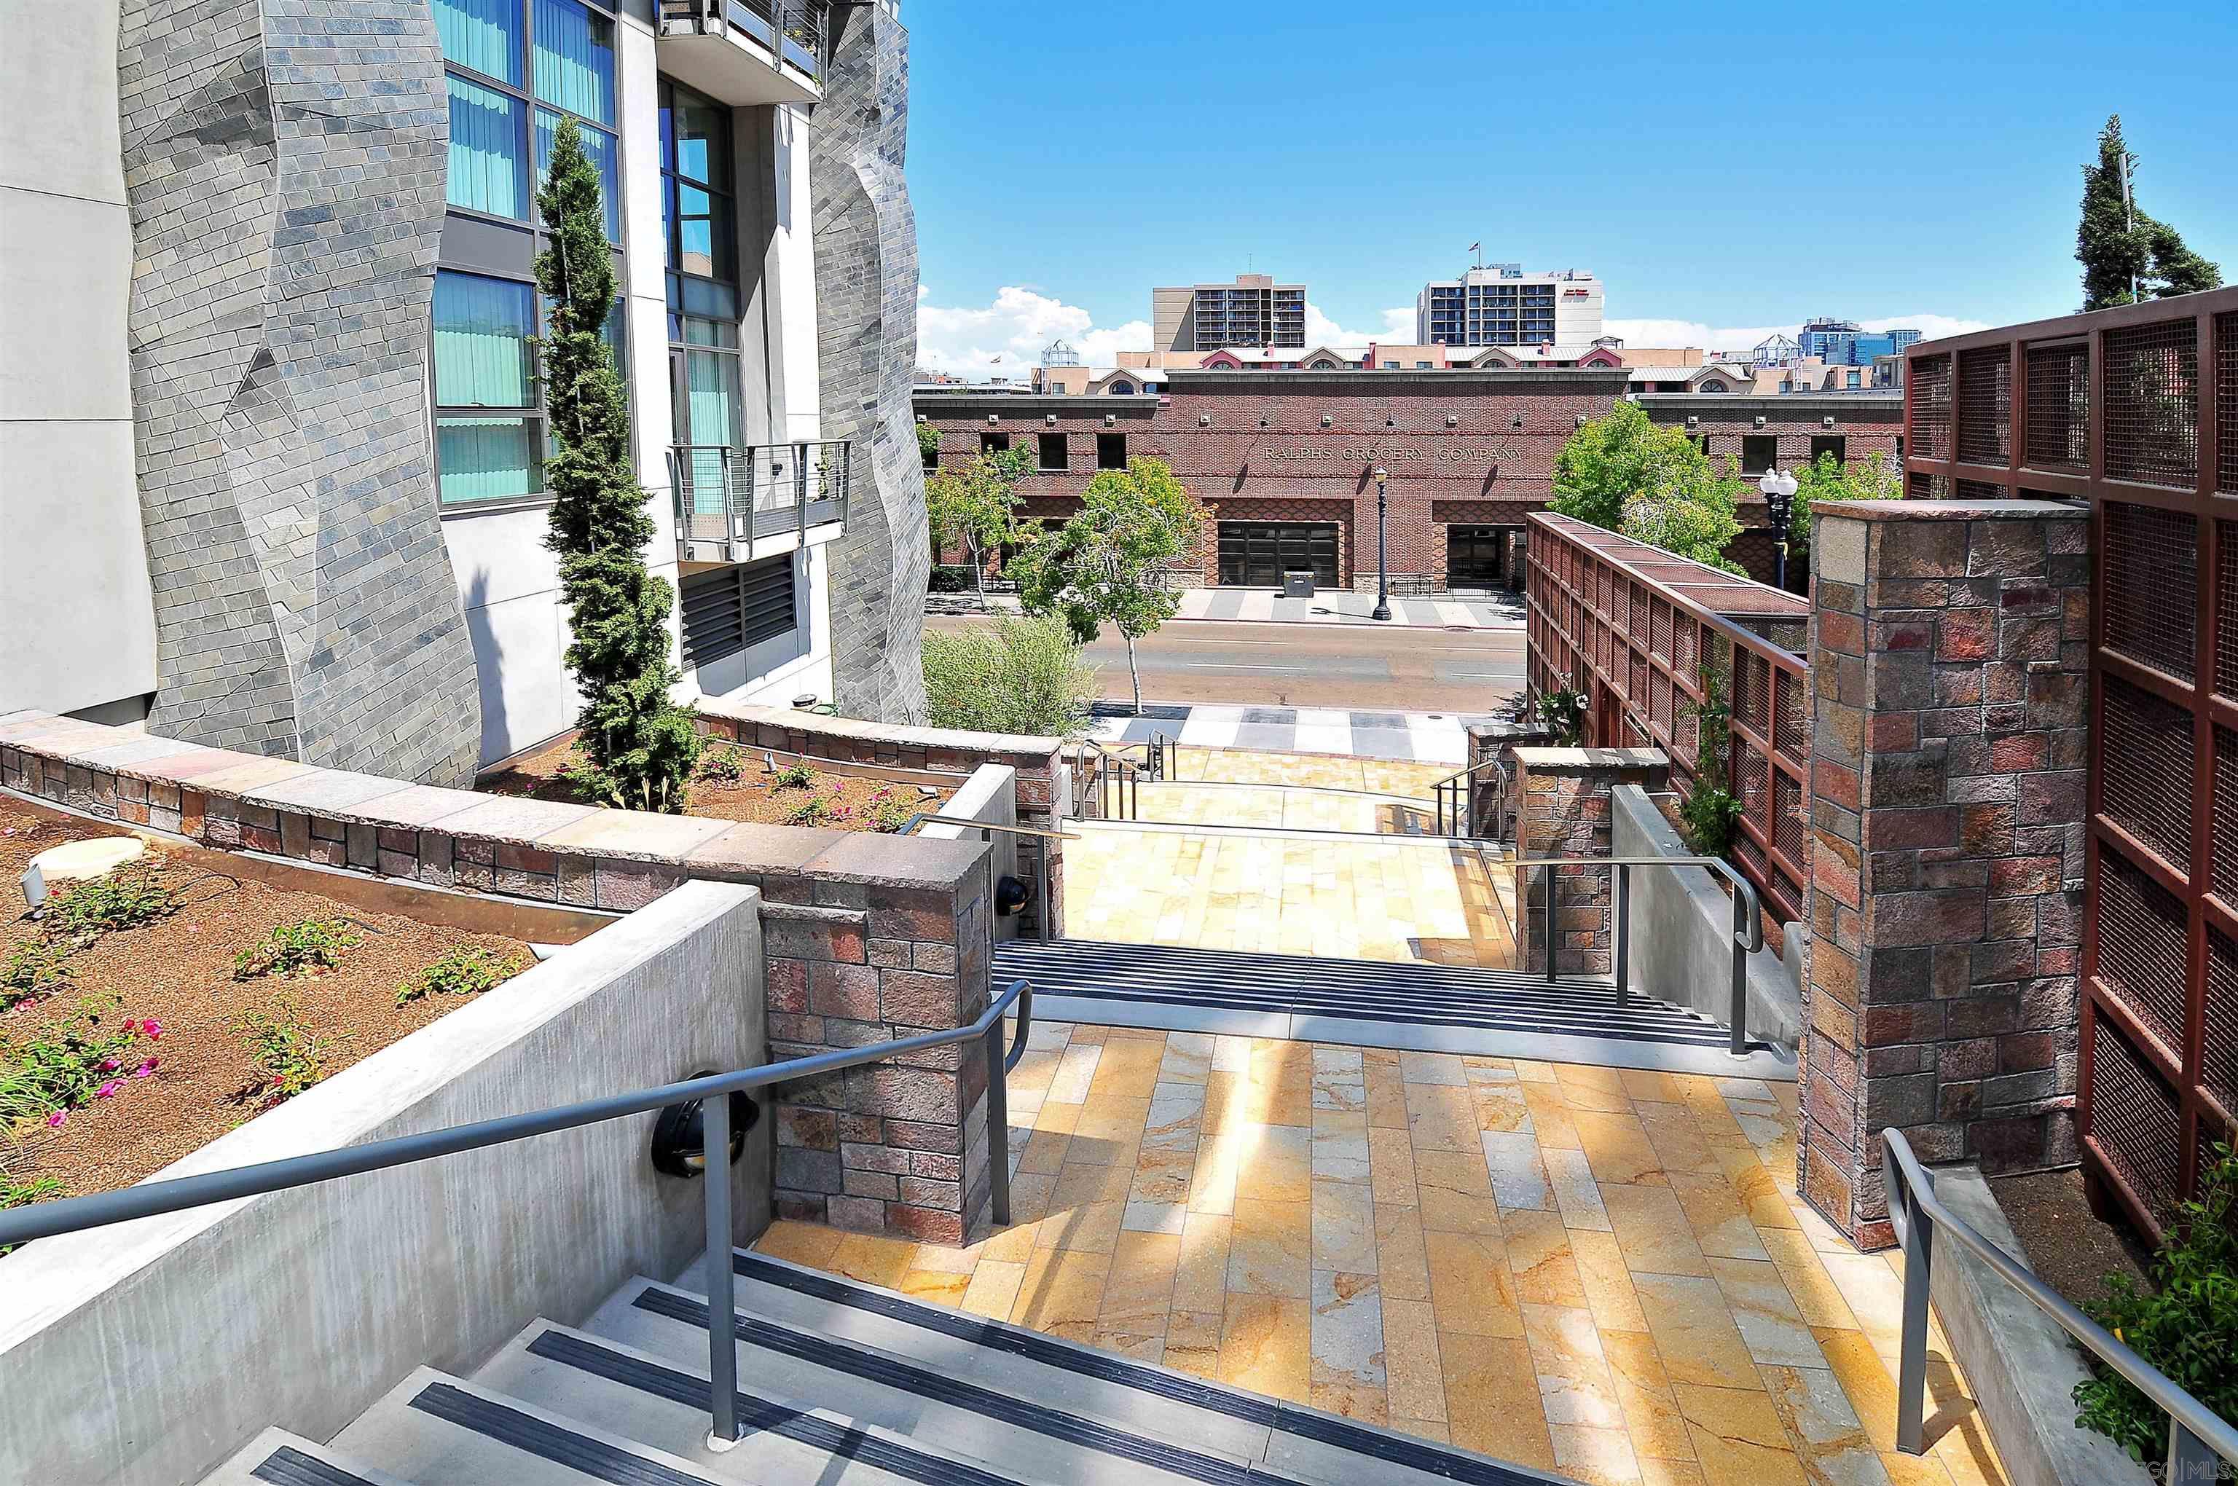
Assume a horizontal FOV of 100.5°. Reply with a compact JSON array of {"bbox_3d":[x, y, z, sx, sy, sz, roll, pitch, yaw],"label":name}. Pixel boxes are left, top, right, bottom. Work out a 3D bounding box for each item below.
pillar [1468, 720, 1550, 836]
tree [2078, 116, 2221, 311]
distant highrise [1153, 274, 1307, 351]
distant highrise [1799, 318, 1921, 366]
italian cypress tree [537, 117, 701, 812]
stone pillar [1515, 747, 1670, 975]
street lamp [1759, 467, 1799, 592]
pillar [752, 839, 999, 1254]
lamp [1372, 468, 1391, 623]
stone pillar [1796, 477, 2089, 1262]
[{"bbox_3d":[5.187,0.584,12.200,1.100,1.600,0.420,0,11,5],"label":"pillar"},{"bbox_3d":[8.282,-2.803,7.600,1.000,4.600,1.000,-1,11,0],"label":"tree"},{"bbox_3d":[30.993,-107.133,260.000,42.000,46.000,20.000,-1,11,0],"label":"distant highrise"},{"bbox_3d":[413.403,-203.529,520.000,68.000,62.000,40.000,1,11,10],"label":"distant highrise"},{"bbox_3d":[-3.698,-1.949,6.900,0.950,4.900,0.950,-1,11,0],"label":"italian cypress tree"},{"bbox_3d":[3.881,1.005,7.700,1.100,1.750,0.420,0,11,6],"label":"stone pillar"},{"bbox_3d":[12.614,-3.024,17.800,0.450,4.600,0.900,1,11,8],"label":"street lamp"},{"bbox_3d":[-1.060,1.300,4.220,0.900,1.650,0.400,1,11,11],"label":"pillar"},{"bbox_3d":[7.603,-5.753,27.000,0.550,4.500,0.550,-1,11,0],"label":"lamp"},{"bbox_3d":[3.640,0.630,4.170,0.900,3.200,0.400,-1,11,-2],"label":"stone pillar"}]

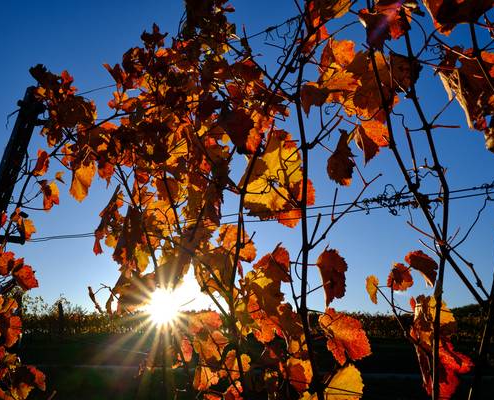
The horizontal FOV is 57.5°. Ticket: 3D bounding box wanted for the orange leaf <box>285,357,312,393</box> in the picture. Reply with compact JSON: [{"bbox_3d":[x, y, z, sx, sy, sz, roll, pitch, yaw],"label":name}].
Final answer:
[{"bbox_3d":[0.122,0.414,1.069,0.062,0.086,0.030,-1,-15,3],"label":"orange leaf"}]

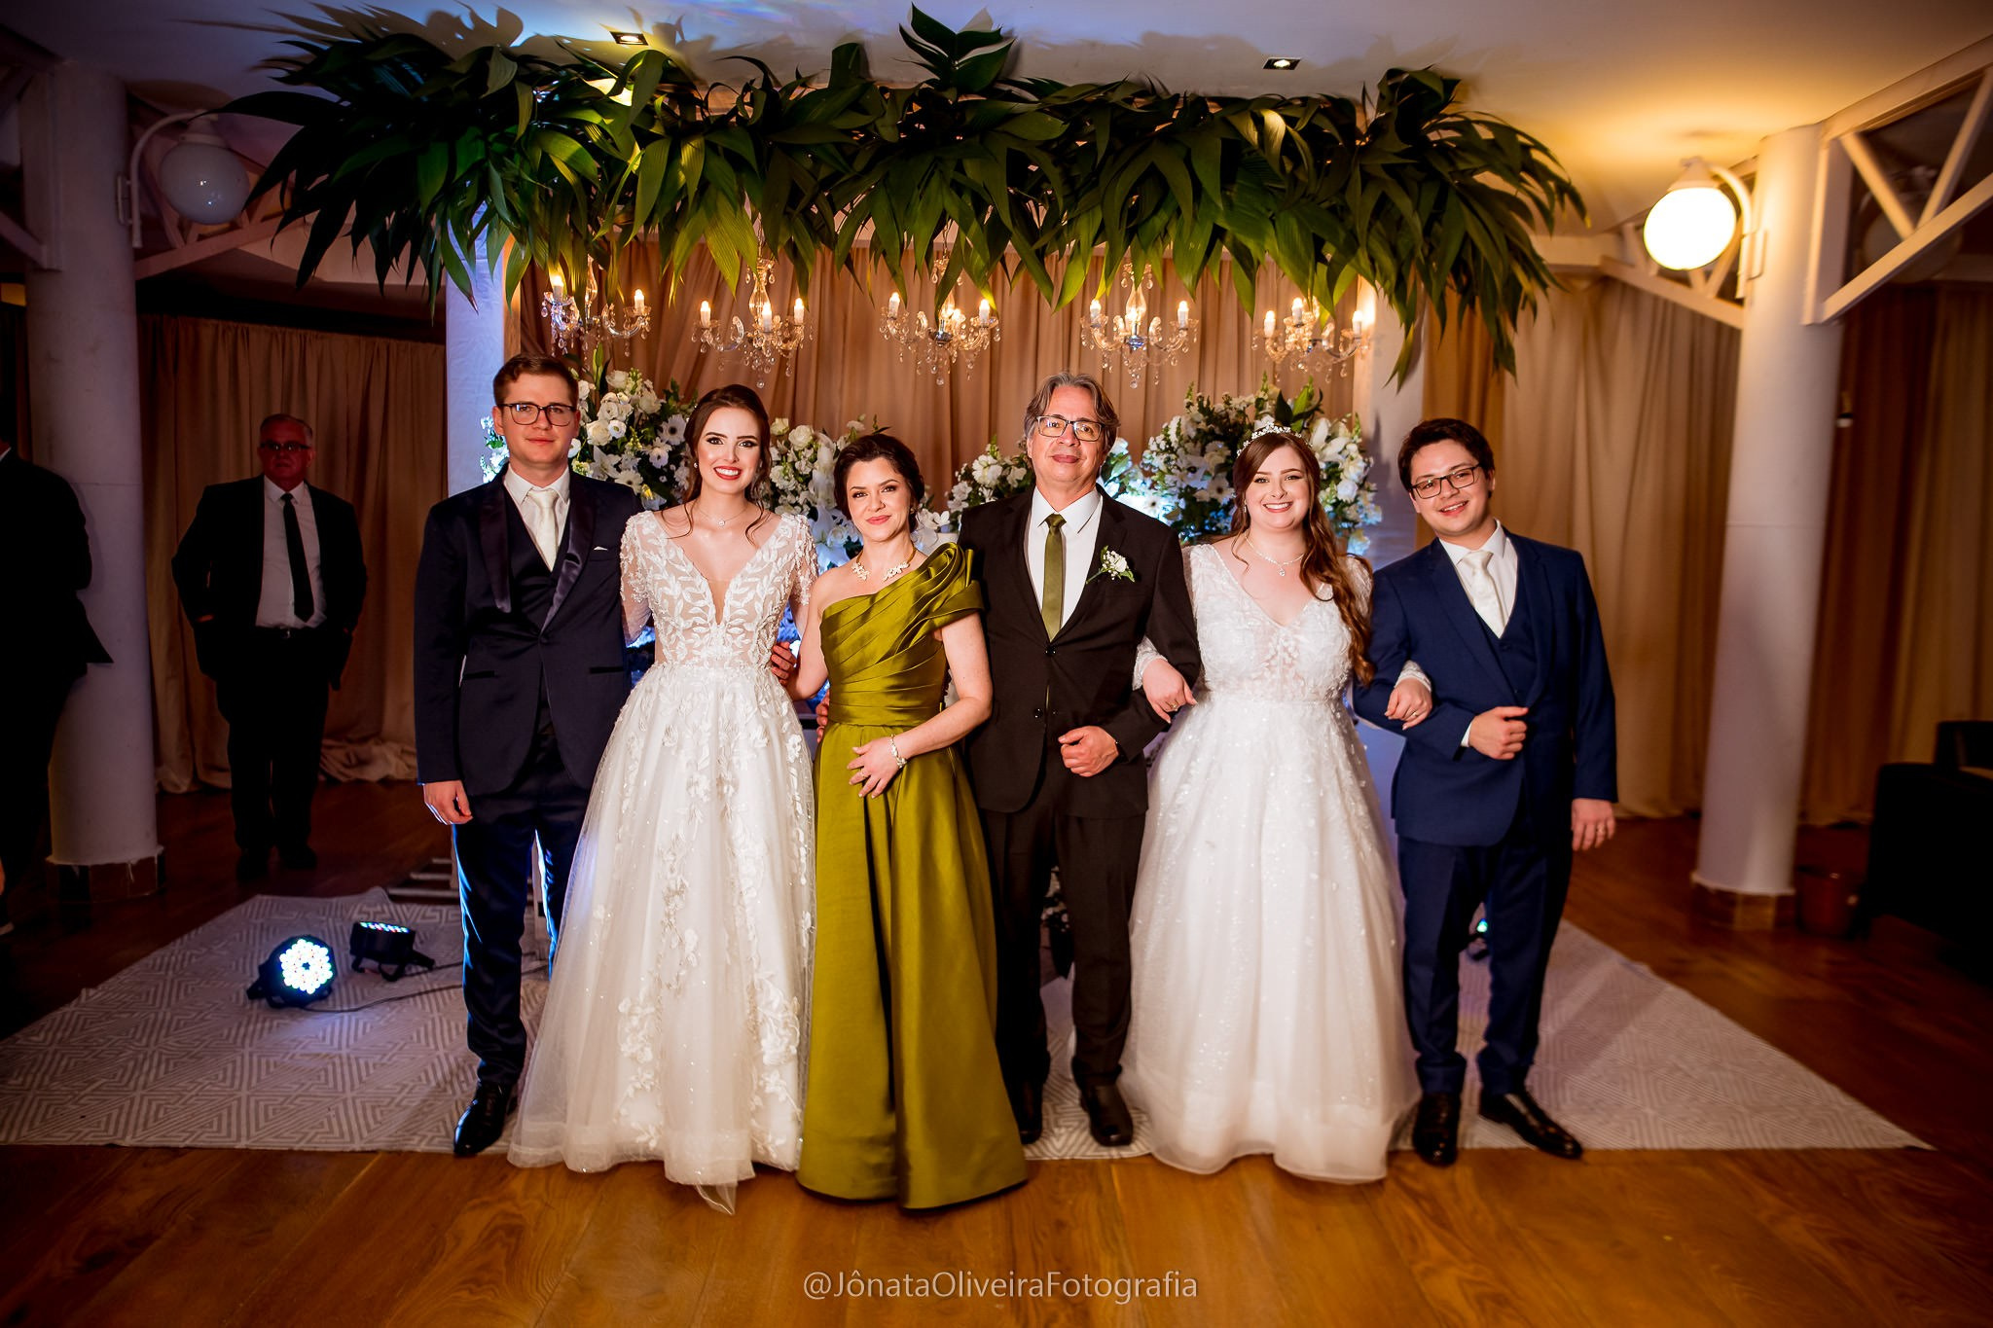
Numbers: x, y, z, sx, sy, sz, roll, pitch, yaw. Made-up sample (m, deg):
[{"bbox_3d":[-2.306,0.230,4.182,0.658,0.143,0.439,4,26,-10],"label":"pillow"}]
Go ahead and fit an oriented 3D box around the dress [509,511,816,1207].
[{"bbox_3d":[-0.728,0.374,2.954,0.677,1.419,0.650,0,6,-10],"label":"dress"}]

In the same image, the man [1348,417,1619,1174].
[{"bbox_3d":[1.119,0.281,3.071,0.573,1.672,0.420,2,6,10],"label":"man"}]

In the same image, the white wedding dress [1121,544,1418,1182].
[{"bbox_3d":[0.649,0.425,3.154,0.680,1.380,0.620,2,6,5],"label":"white wedding dress"}]

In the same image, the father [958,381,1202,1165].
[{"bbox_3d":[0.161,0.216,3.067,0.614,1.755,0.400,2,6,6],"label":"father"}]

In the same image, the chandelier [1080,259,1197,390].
[{"bbox_3d":[0.454,-1.136,4.407,0.400,0.445,0.400,1,6,0],"label":"chandelier"}]

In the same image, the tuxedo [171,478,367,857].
[{"bbox_3d":[-2.817,0.017,5.185,0.662,1.518,0.360,-2,6,-28],"label":"tuxedo"}]

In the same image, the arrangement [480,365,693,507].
[{"bbox_3d":[-1.400,-0.736,4.550,0.700,0.600,0.580,1,6,-2],"label":"arrangement"}]

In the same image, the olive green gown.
[{"bbox_3d":[-0.176,0.422,2.887,0.521,1.364,0.450,2,6,8],"label":"olive green gown"}]

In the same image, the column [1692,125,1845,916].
[{"bbox_3d":[2.843,-0.473,4.870,0.320,2.900,0.320,5,7,30],"label":"column"}]

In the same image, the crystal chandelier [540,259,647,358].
[{"bbox_3d":[-1.418,-1.262,4.700,0.400,0.450,0.400,1,6,-2],"label":"crystal chandelier"}]

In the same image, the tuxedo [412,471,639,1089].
[{"bbox_3d":[-1.080,0.293,3.077,0.510,1.410,0.330,0,6,-12],"label":"tuxedo"}]

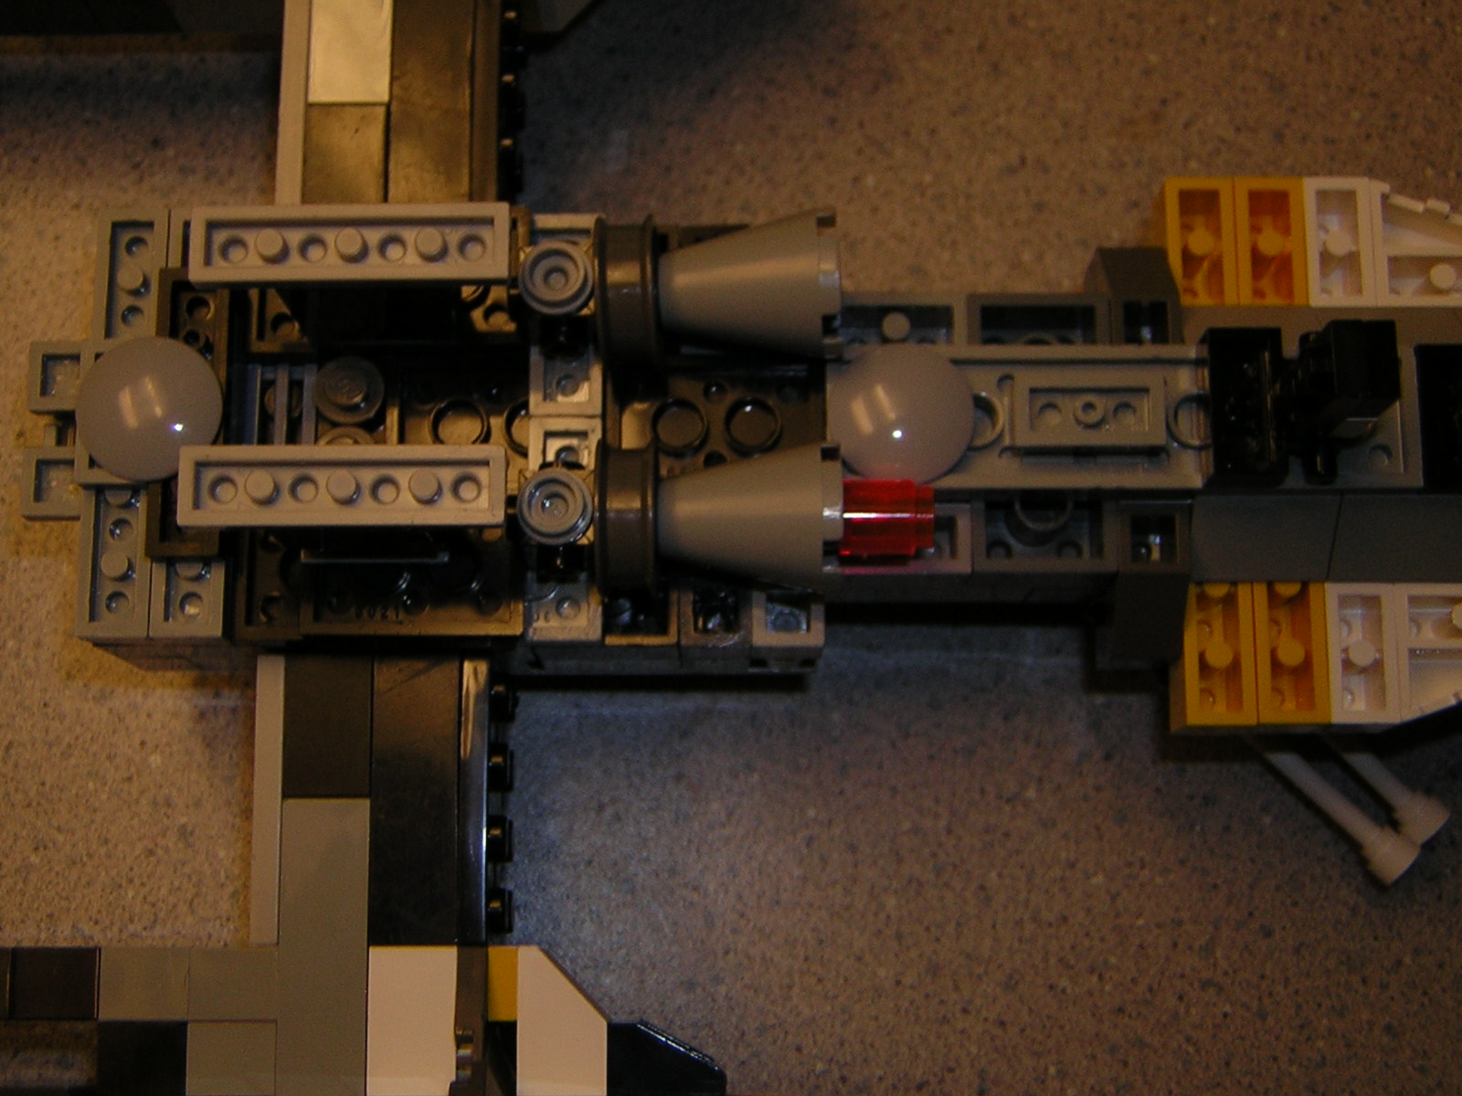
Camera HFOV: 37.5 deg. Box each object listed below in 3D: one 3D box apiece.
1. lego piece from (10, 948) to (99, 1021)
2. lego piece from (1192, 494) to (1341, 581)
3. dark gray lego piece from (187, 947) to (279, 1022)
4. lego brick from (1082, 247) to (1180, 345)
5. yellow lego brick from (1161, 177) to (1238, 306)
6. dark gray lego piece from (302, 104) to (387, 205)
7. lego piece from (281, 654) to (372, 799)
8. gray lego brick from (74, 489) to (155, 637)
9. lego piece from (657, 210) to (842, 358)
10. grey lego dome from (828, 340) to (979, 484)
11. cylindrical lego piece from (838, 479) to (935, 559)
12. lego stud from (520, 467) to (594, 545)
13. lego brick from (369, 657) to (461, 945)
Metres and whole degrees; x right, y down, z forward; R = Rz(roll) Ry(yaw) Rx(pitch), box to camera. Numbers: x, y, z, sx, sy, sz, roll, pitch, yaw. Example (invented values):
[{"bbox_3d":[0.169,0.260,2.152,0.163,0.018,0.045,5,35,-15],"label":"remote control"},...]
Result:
[{"bbox_3d":[-0.073,0.048,0.236,0.010,0.009,0.008,0,79,1],"label":"lego piece"},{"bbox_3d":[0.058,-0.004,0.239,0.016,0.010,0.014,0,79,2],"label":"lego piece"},{"bbox_3d":[-0.053,0.048,0.236,0.010,0.009,0.008,0,79,1],"label":"dark gray lego piece"},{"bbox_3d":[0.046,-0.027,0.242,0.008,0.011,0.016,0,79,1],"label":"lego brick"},{"bbox_3d":[0.055,-0.035,0.255,0.008,0.010,0.016,0,79,1],"label":"yellow lego brick"},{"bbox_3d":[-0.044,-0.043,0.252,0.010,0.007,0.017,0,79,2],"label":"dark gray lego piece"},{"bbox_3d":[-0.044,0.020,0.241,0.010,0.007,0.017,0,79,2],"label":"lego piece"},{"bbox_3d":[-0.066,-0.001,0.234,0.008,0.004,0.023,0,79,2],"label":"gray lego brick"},{"bbox_3d":[0.002,-0.028,0.228,0.019,0.016,0.016,0,79,1],"label":"lego piece"},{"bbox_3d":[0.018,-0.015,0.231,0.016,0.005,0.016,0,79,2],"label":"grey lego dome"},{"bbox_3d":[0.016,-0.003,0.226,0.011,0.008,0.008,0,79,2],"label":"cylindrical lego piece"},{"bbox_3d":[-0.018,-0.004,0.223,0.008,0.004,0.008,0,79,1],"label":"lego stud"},{"bbox_3d":[-0.034,0.028,0.239,0.010,0.009,0.032,0,79,1],"label":"lego brick"}]

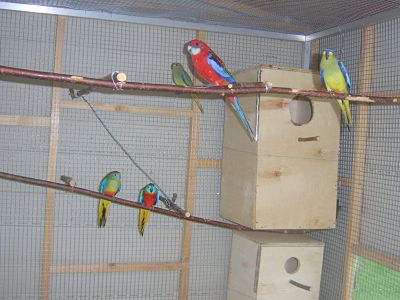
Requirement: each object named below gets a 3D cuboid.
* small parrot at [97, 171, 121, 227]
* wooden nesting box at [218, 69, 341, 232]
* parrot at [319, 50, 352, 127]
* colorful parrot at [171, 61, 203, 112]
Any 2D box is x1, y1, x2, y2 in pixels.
[{"bbox_3d":[-0.250,0.136,1.205,0.062,0.162,0.125,3,0,-25],"label":"small parrot"},{"bbox_3d":[0.244,-0.003,1.375,0.262,0.453,0.260,2,-1,-19],"label":"wooden nesting box"},{"bbox_3d":[0.338,-0.148,1.070,0.068,0.180,0.130,3,0,27],"label":"parrot"},{"bbox_3d":[-0.036,-0.180,1.275,0.056,0.136,0.145,2,0,42],"label":"colorful parrot"}]

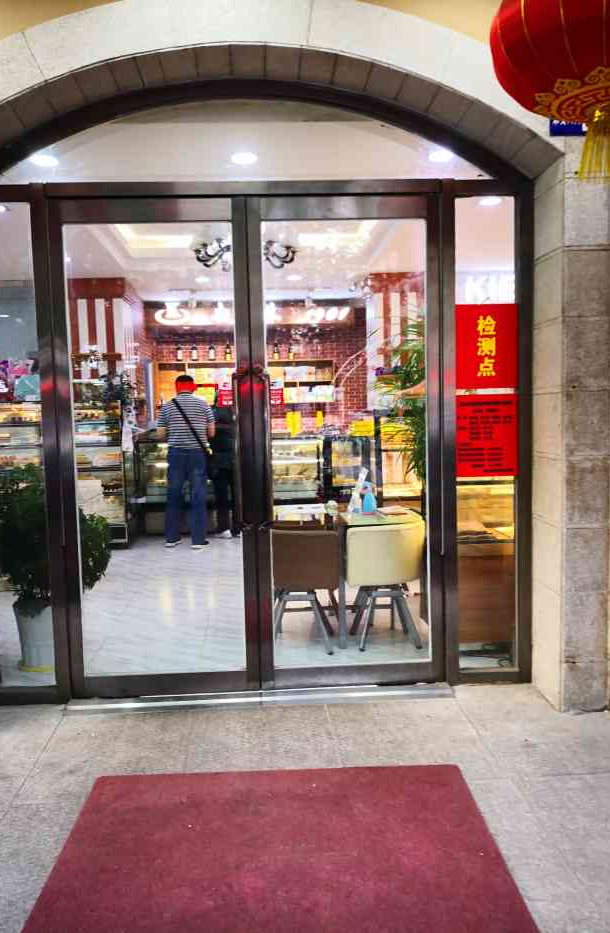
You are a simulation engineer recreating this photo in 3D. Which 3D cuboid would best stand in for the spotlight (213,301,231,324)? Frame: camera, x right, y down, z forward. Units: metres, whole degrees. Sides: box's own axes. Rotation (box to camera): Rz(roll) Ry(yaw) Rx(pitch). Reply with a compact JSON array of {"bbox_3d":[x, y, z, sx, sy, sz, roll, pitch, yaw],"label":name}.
[{"bbox_3d":[-0.975,-1.810,8.552,0.200,0.270,0.180,-2,5,-2],"label":"spotlight"}]

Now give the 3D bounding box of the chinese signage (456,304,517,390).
[{"bbox_3d":[0.896,-0.589,3.595,0.308,0.425,0.010,-2,5,-2],"label":"chinese signage"}]

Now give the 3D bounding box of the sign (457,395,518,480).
[{"bbox_3d":[0.905,-0.152,3.629,0.308,0.415,0.010,-2,5,-2],"label":"sign"}]

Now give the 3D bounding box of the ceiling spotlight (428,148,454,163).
[{"bbox_3d":[0.800,-1.837,4.299,0.150,0.050,0.150,-2,5,-2],"label":"ceiling spotlight"}]

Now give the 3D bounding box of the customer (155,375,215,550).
[{"bbox_3d":[-1.252,-0.063,7.624,0.600,1.777,0.380,-1,5,3],"label":"customer"}]

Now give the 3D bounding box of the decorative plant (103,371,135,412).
[{"bbox_3d":[-1.932,-0.787,7.539,0.330,0.400,0.280,-2,5,-2],"label":"decorative plant"}]

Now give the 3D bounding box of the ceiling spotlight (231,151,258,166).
[{"bbox_3d":[-0.355,-1.806,4.269,0.150,0.050,0.150,-2,5,-2],"label":"ceiling spotlight"}]

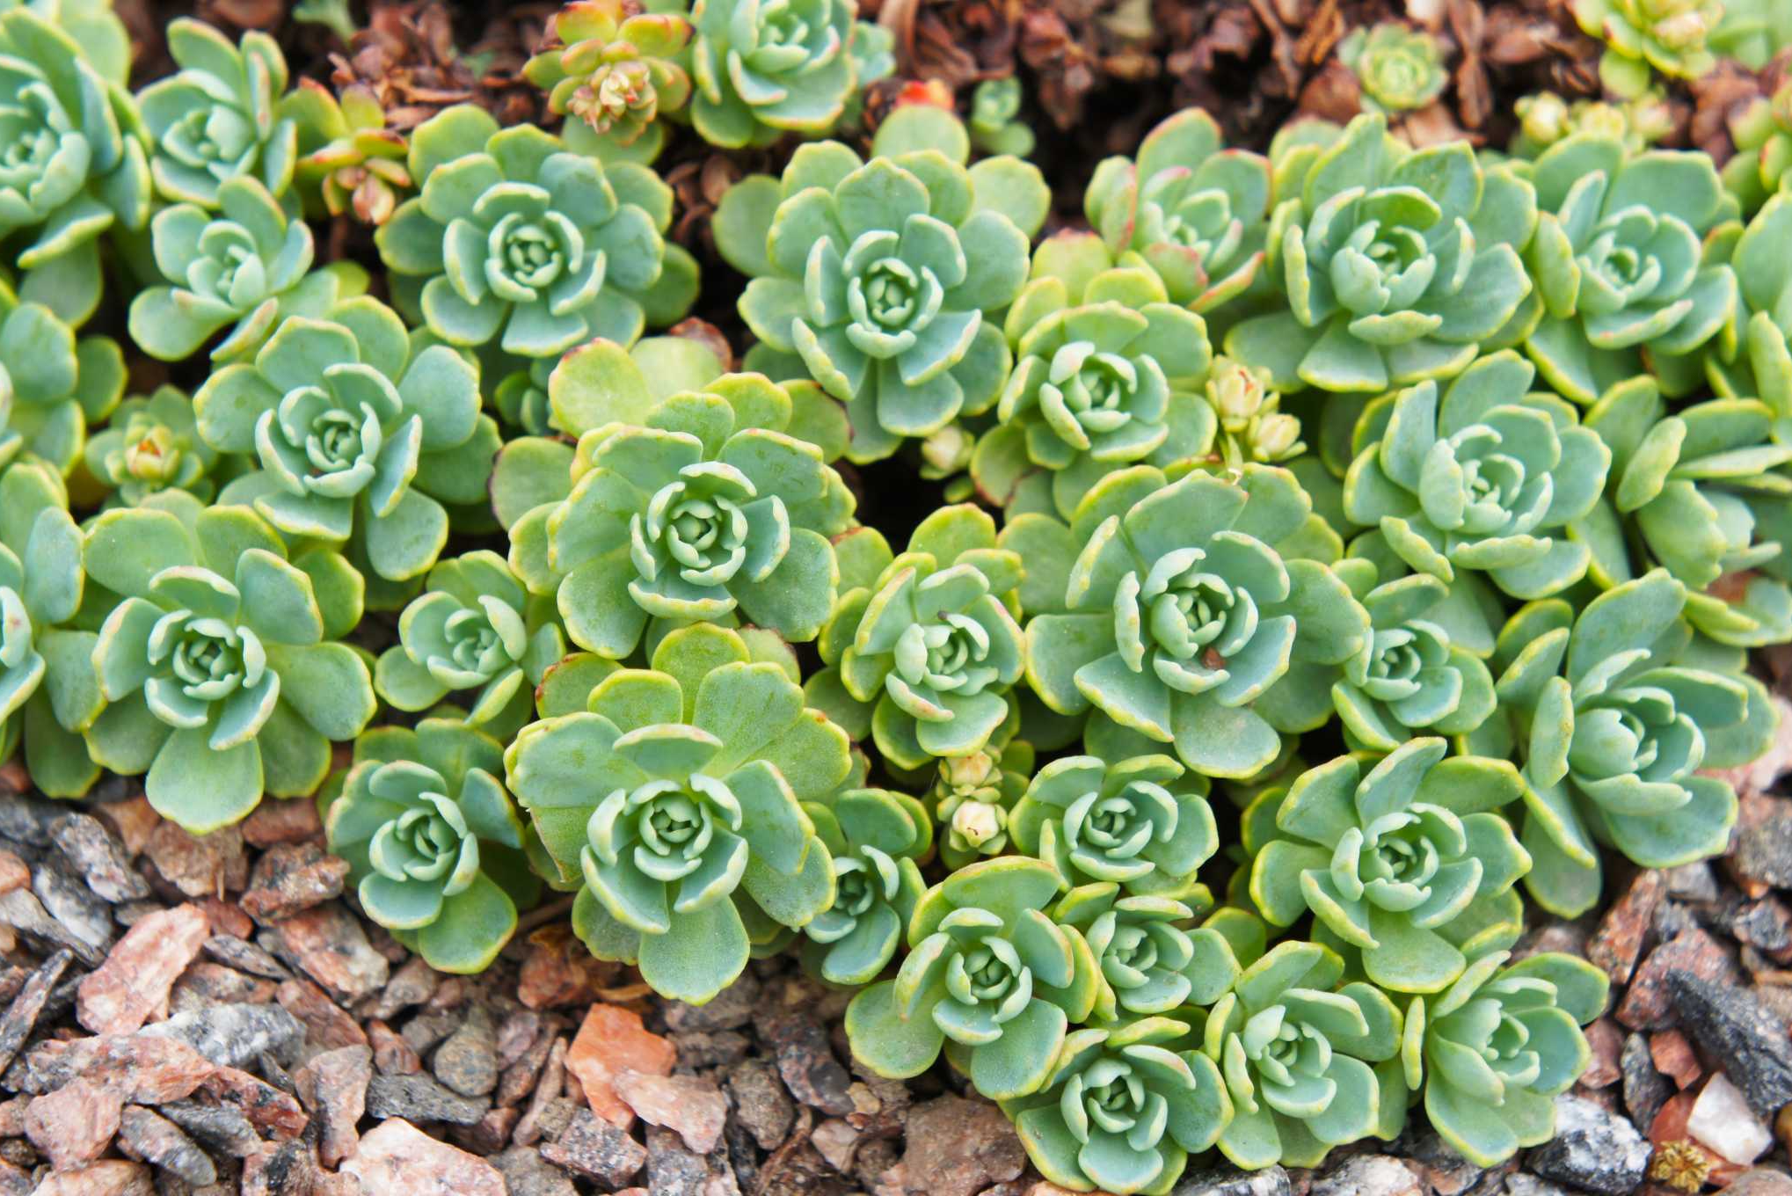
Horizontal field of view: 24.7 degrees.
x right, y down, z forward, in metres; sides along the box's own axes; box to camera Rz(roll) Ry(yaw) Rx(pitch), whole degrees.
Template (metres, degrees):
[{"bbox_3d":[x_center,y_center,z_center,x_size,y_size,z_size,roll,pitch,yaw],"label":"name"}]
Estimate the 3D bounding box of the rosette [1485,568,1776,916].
[{"bbox_3d":[0.104,0.020,0.583,0.041,0.022,0.042,0,50,0],"label":"rosette"}]

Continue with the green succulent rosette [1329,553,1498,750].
[{"bbox_3d":[0.075,0.008,0.593,0.025,0.013,0.026,0,50,0],"label":"green succulent rosette"}]

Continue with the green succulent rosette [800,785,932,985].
[{"bbox_3d":[-0.005,0.038,0.536,0.020,0.014,0.024,0,50,0],"label":"green succulent rosette"}]

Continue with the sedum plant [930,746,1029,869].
[{"bbox_3d":[0.012,0.030,0.580,0.014,0.012,0.012,0,50,0],"label":"sedum plant"}]

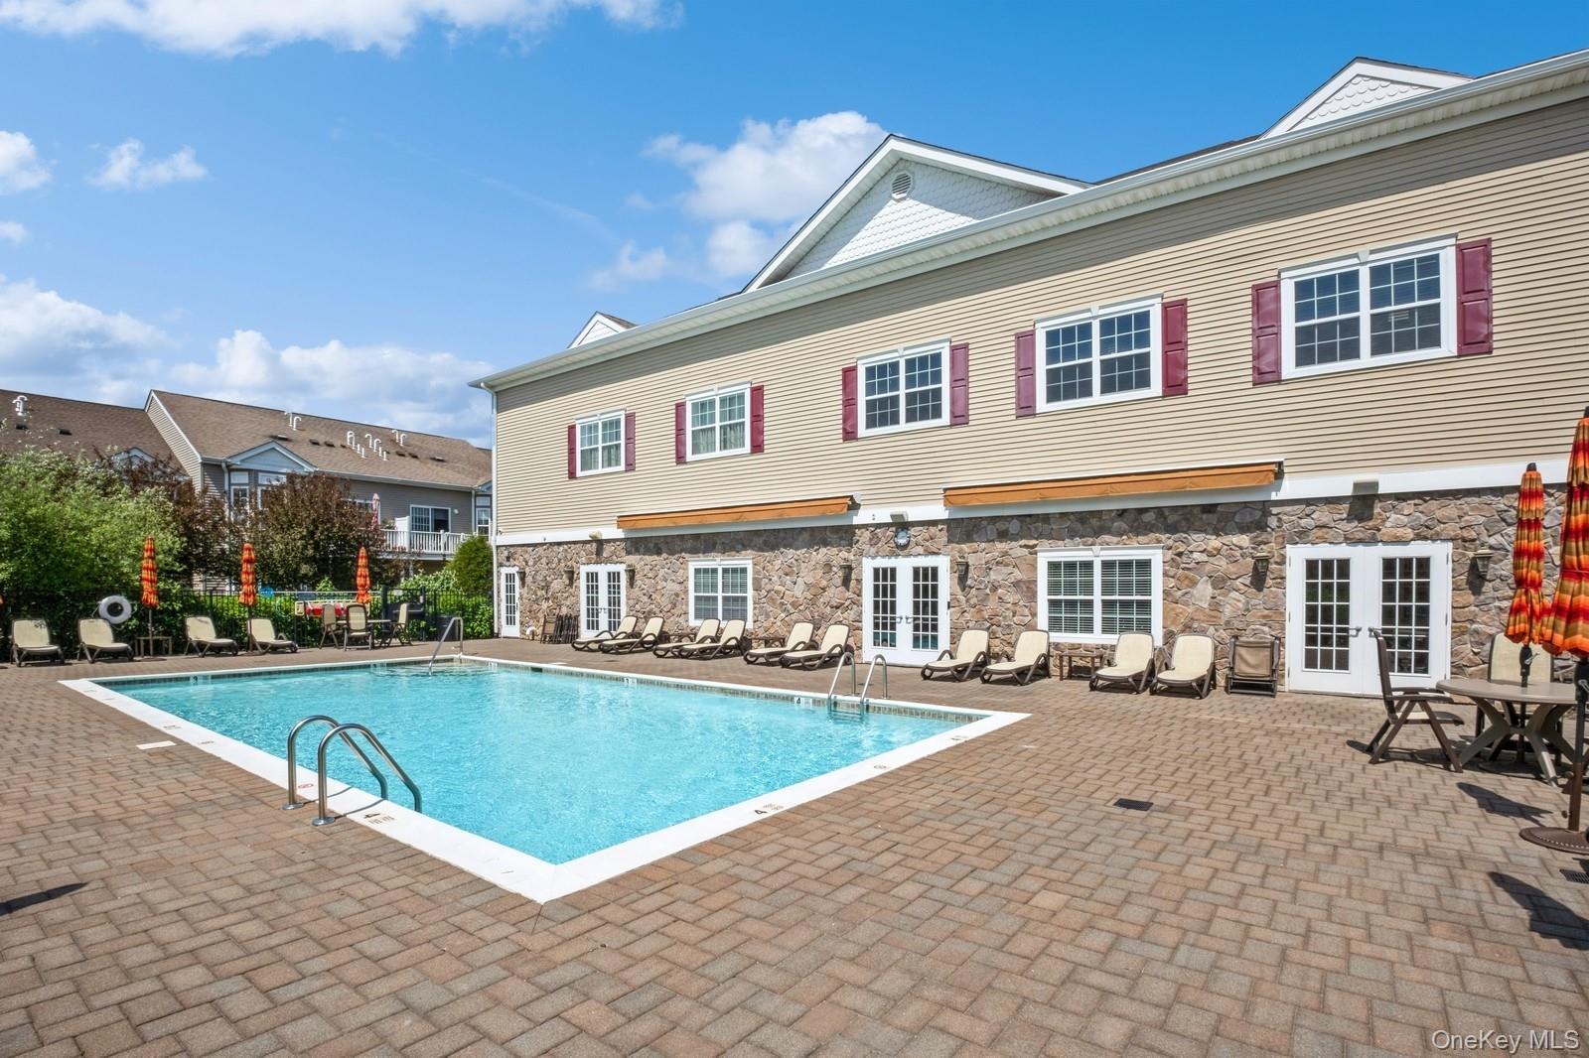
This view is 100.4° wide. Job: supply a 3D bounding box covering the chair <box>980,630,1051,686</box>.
[{"bbox_3d":[3.762,2.149,11.115,0.710,0.790,1.650,-4,-7,40],"label":"chair"}]

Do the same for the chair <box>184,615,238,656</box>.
[{"bbox_3d":[-13.625,2.487,15.482,1.680,0.840,0.710,-3,-6,34],"label":"chair"}]

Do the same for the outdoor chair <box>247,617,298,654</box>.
[{"bbox_3d":[-12.662,2.554,16.051,1.680,0.840,0.710,-4,-6,37],"label":"outdoor chair"}]

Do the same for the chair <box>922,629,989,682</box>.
[{"bbox_3d":[2.874,2.188,11.558,0.710,0.790,1.650,-4,-6,37],"label":"chair"}]

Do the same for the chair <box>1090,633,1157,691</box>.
[{"bbox_3d":[5.171,2.083,10.358,0.710,0.790,1.650,-4,-6,39],"label":"chair"}]

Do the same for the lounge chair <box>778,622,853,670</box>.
[{"bbox_3d":[0.444,2.326,13.145,0.710,0.790,1.650,-4,-6,37],"label":"lounge chair"}]

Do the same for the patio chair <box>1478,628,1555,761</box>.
[{"bbox_3d":[6.780,1.535,6.200,0.610,1.100,0.660,-4,-6,44],"label":"patio chair"}]

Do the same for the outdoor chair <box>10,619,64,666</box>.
[{"bbox_3d":[-15.502,2.284,13.545,1.680,0.840,0.710,-3,-6,34],"label":"outdoor chair"}]

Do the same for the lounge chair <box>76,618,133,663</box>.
[{"bbox_3d":[-14.737,2.348,14.151,1.680,0.840,0.710,-3,-6,33],"label":"lounge chair"}]

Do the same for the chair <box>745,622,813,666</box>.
[{"bbox_3d":[-0.259,2.381,13.770,0.710,0.790,1.650,-4,-6,38],"label":"chair"}]

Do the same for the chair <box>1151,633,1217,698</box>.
[{"bbox_3d":[5.855,2.044,9.911,0.710,0.790,1.650,-4,-7,41],"label":"chair"}]

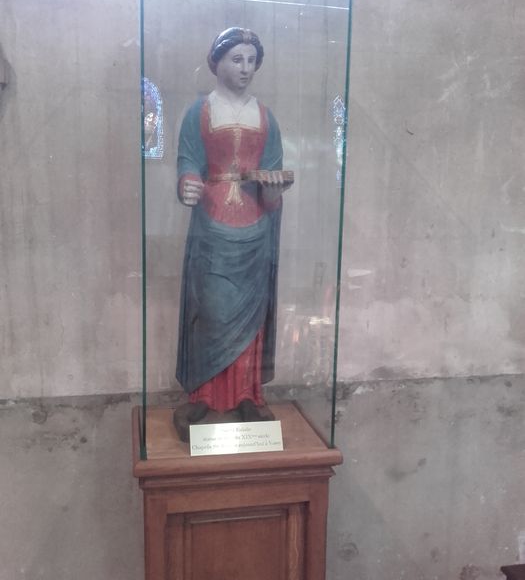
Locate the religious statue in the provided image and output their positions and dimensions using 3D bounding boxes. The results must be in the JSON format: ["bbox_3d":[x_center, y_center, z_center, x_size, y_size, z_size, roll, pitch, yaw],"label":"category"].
[{"bbox_3d":[-0.075,-0.156,1.583,0.281,0.975,0.230,-1,9,-12],"label":"religious statue"}]

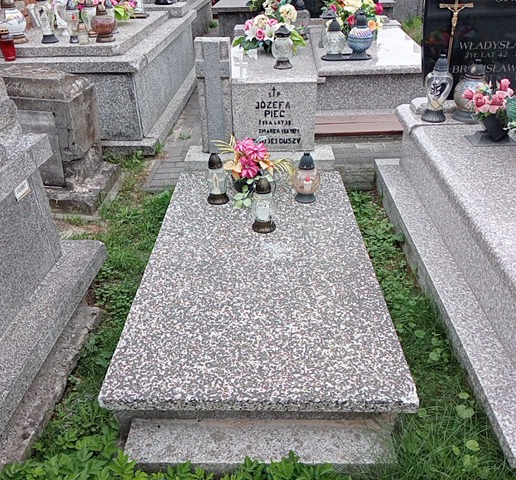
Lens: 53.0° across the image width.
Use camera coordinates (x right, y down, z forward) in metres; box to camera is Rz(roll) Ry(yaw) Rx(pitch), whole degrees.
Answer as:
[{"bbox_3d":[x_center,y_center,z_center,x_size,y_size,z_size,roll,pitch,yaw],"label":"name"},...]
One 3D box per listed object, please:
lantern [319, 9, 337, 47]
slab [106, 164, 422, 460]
[{"bbox_3d":[0.637,-1.885,4.594,0.155,0.301,0.155,1,29,0],"label":"lantern"},{"bbox_3d":[0.007,0.141,2.145,0.880,0.190,1.782,1,29,0],"label":"slab"}]

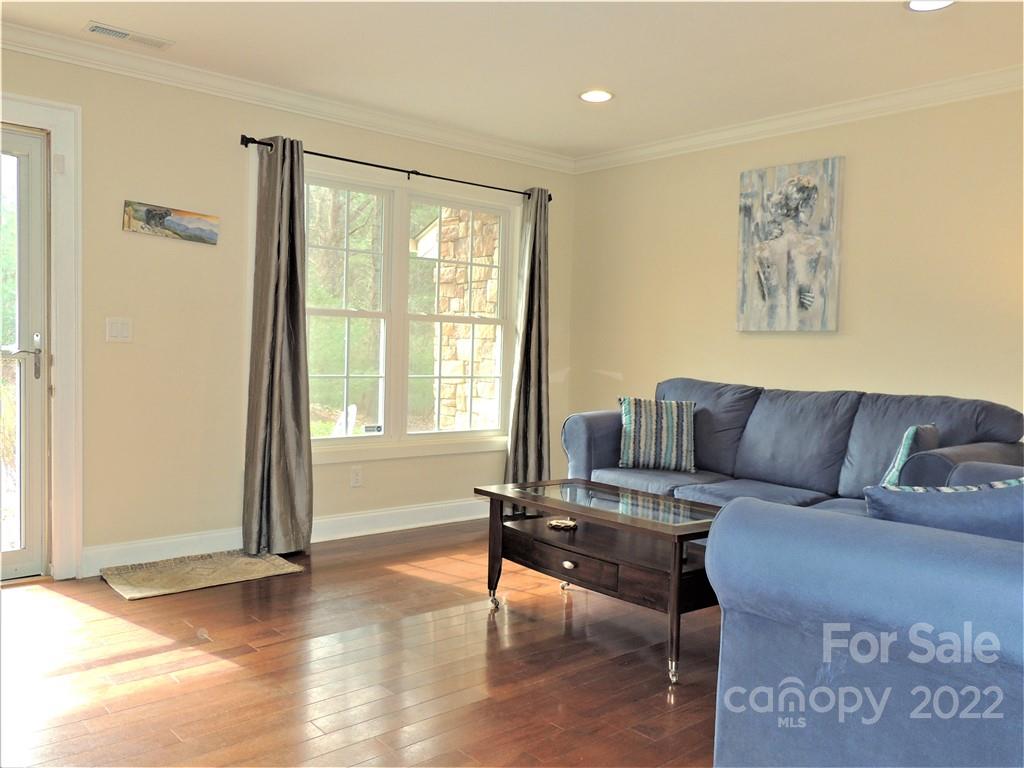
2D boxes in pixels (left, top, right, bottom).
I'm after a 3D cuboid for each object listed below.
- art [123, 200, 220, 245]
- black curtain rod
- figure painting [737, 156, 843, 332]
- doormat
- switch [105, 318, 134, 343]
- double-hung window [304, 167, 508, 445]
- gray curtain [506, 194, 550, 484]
[{"bbox_3d":[-1.638,-0.771,3.990,0.451,0.140,0.020,3,1,-42],"label":"art"},{"bbox_3d":[-0.554,-1.224,4.855,2.130,0.060,0.100,-1,3,-41],"label":"black curtain rod"},{"bbox_3d":[1.528,-0.745,4.572,0.035,0.912,0.611,-1,3,-41],"label":"figure painting"},{"bbox_3d":[-1.460,0.883,3.938,0.826,0.030,0.454,-1,3,-41],"label":"doormat"},{"bbox_3d":[-1.827,-0.248,3.860,0.117,0.116,0.010,-1,3,-41],"label":"switch"},{"bbox_3d":[-0.669,-0.382,4.907,1.728,1.494,0.100,-1,3,-41],"label":"double-hung window"},{"bbox_3d":[0.117,-0.212,5.458,0.360,2.145,0.130,-1,3,-41],"label":"gray curtain"}]

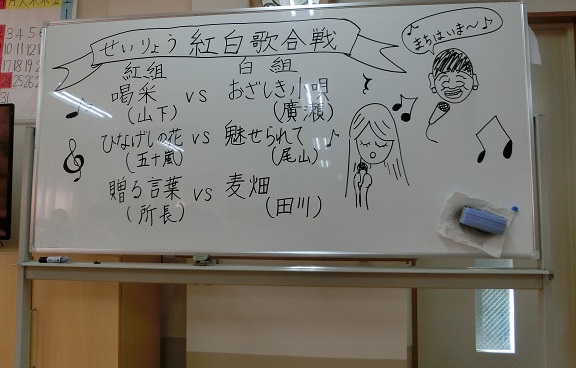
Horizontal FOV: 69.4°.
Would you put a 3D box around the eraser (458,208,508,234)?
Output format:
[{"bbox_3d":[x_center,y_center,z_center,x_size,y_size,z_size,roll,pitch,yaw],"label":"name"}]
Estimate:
[{"bbox_3d":[0.647,0.122,1.379,0.135,0.053,0.036,17,-3,7],"label":"eraser"}]

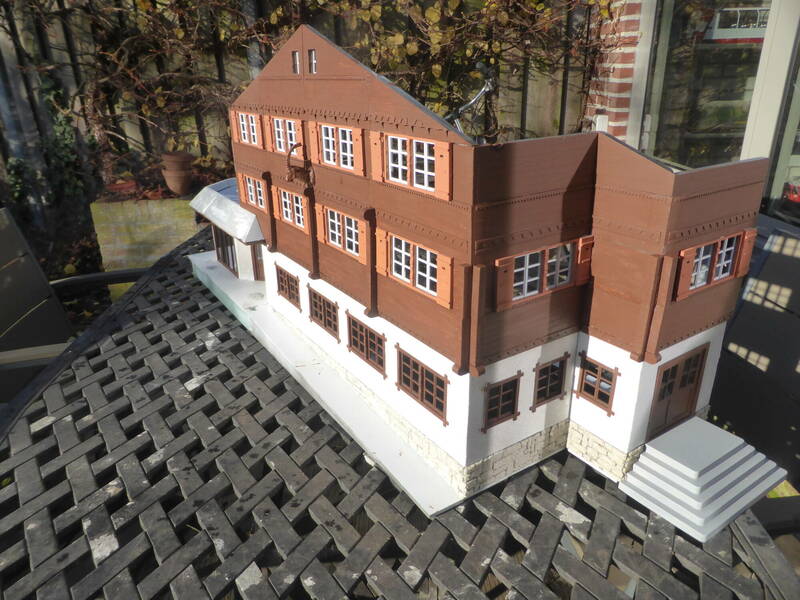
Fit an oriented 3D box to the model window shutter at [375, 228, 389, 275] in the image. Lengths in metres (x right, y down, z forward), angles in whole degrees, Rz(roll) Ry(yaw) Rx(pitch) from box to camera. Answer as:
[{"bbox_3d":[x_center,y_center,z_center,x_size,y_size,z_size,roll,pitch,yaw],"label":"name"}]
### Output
[{"bbox_3d":[-0.020,-0.056,0.655,0.004,0.056,0.025,-14,25,-30],"label":"model window shutter"}]

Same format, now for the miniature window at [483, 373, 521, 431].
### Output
[{"bbox_3d":[0.109,0.108,0.601,0.051,0.061,0.007,-14,25,-30],"label":"miniature window"}]

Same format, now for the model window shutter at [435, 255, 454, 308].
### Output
[{"bbox_3d":[0.041,-0.016,0.503,0.006,0.049,0.025,-14,26,-30],"label":"model window shutter"}]

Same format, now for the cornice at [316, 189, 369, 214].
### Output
[{"bbox_3d":[-0.081,-0.134,0.755,0.006,0.013,0.160,-15,26,-30],"label":"cornice"}]

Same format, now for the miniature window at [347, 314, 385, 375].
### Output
[{"bbox_3d":[-0.042,0.058,0.745,0.007,0.064,0.101,-14,25,-30],"label":"miniature window"}]

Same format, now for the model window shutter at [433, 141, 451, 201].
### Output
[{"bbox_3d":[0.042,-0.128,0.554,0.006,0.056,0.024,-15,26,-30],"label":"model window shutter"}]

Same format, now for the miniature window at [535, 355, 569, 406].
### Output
[{"bbox_3d":[0.171,0.092,0.638,0.053,0.062,0.007,-14,25,-30],"label":"miniature window"}]

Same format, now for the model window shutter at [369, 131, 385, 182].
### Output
[{"bbox_3d":[-0.024,-0.159,0.618,0.004,0.052,0.025,-14,25,-30],"label":"model window shutter"}]

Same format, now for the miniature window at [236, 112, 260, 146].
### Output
[{"bbox_3d":[-0.276,-0.308,1.003,0.009,0.055,0.103,-15,26,-30],"label":"miniature window"}]

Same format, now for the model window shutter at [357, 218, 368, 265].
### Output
[{"bbox_3d":[-0.045,-0.073,0.690,0.004,0.055,0.022,-14,25,-30],"label":"model window shutter"}]

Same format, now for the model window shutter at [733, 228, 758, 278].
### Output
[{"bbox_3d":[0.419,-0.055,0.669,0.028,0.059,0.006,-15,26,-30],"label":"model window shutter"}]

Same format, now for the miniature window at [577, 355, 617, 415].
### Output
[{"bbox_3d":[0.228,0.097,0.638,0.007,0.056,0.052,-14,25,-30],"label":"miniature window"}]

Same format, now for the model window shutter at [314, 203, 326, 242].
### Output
[{"bbox_3d":[-0.100,-0.095,0.705,0.006,0.049,0.025,-14,26,-30],"label":"model window shutter"}]

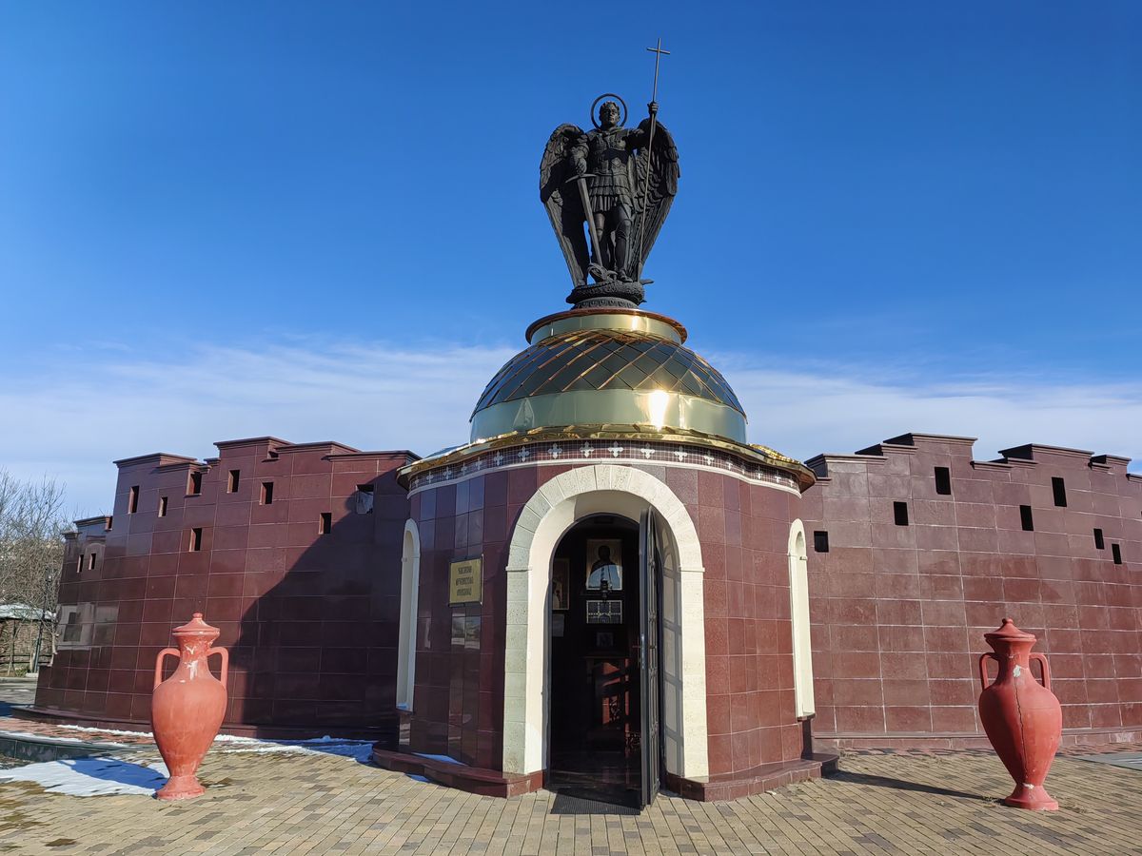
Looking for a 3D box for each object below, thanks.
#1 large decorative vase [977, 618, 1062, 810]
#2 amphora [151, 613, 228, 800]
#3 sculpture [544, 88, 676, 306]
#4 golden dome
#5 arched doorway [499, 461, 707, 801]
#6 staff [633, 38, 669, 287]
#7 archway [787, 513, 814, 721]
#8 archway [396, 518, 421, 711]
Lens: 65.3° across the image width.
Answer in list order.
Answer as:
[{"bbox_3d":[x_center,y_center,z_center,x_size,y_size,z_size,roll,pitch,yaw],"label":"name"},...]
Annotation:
[{"bbox_3d":[3.385,2.157,6.786,0.580,1.369,0.560,0,-14,0],"label":"large decorative vase"},{"bbox_3d":[-2.992,2.164,7.013,0.570,1.377,0.550,0,-14,0],"label":"amphora"},{"bbox_3d":[0.470,-2.679,10.715,1.703,2.995,0.950,0,-14,3],"label":"sculpture"},{"bbox_3d":[0.400,-0.424,10.165,3.089,1.354,3.089,0,-14,3],"label":"golden dome"},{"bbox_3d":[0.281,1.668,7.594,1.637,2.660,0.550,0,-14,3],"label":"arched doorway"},{"bbox_3d":[0.950,-3.294,10.724,0.290,3.237,0.060,5,-14,4],"label":"staff"},{"bbox_3d":[2.076,1.791,8.536,0.250,1.838,0.550,-8,-16,31],"label":"archway"},{"bbox_3d":[-1.441,1.788,8.625,0.250,1.809,0.550,8,-16,-28],"label":"archway"}]

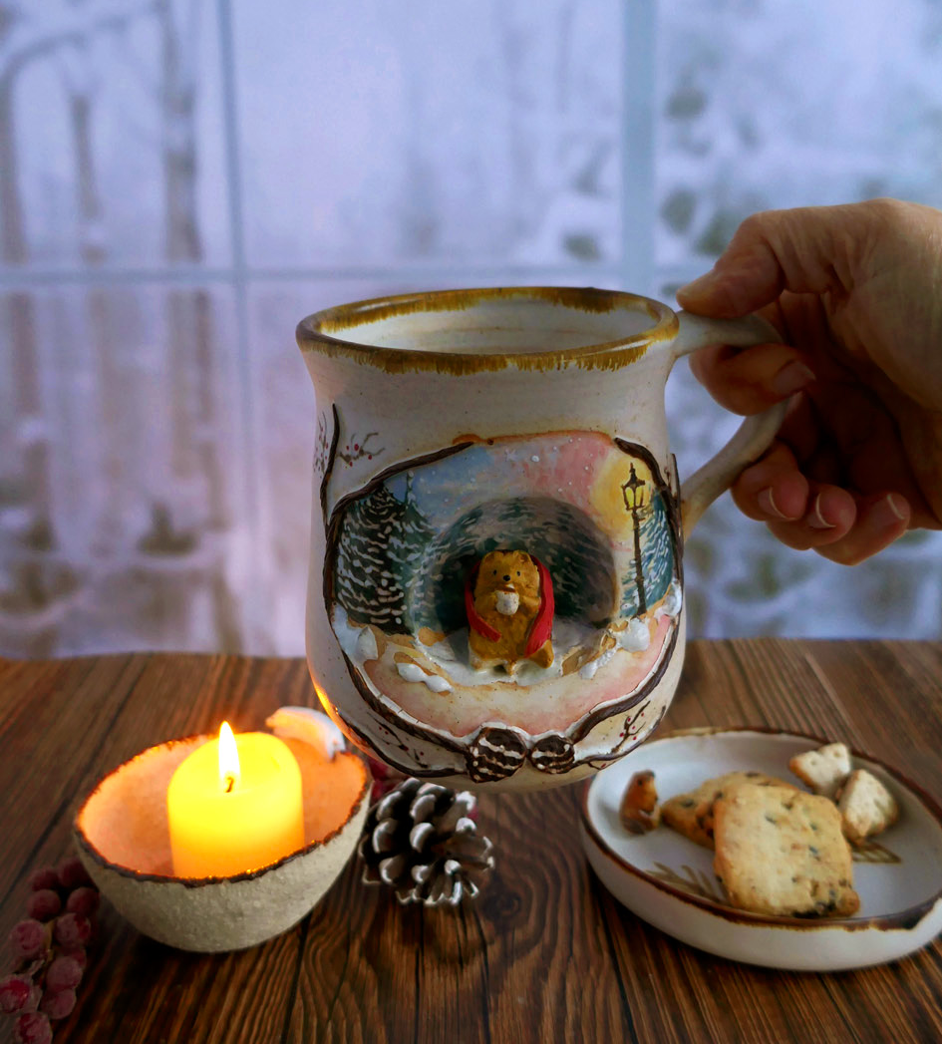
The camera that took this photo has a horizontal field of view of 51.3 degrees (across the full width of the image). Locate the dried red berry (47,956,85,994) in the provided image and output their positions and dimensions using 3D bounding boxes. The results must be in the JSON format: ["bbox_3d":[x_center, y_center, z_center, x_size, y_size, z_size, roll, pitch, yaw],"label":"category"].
[{"bbox_3d":[-0.130,0.144,0.313,0.011,0.012,0.011,-1,16,0],"label":"dried red berry"}]

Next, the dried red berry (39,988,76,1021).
[{"bbox_3d":[-0.128,0.150,0.305,0.011,0.012,0.011,-1,16,0],"label":"dried red berry"}]

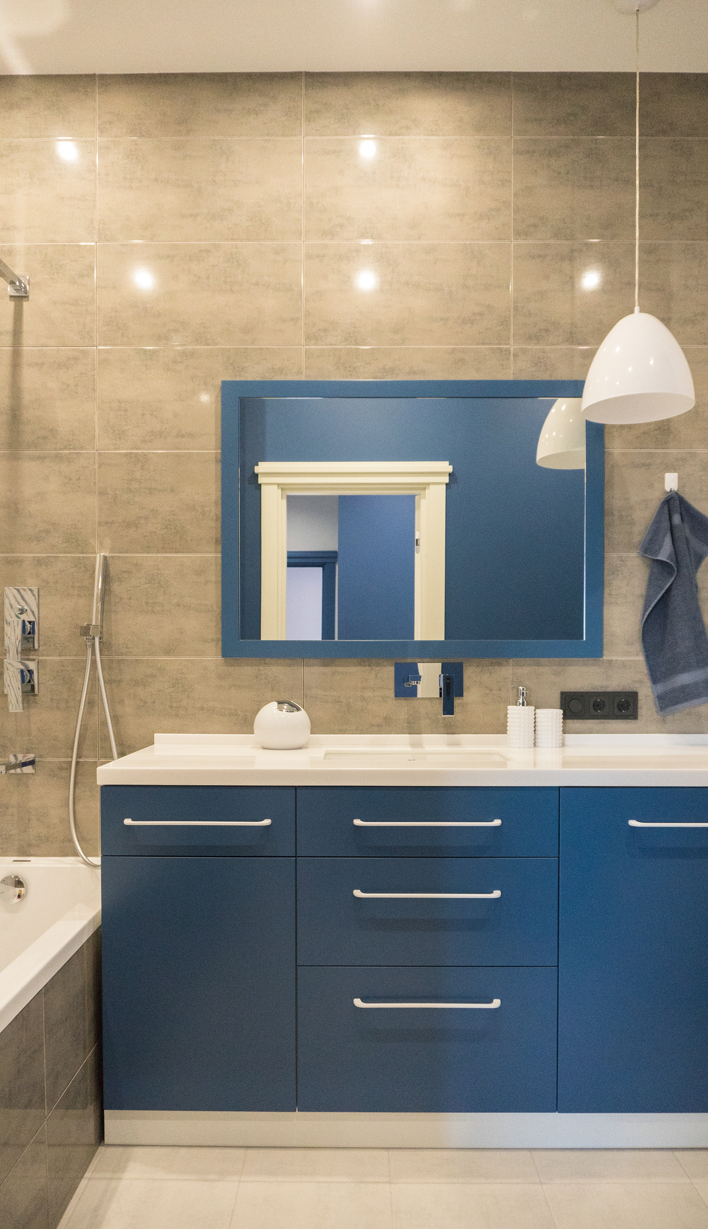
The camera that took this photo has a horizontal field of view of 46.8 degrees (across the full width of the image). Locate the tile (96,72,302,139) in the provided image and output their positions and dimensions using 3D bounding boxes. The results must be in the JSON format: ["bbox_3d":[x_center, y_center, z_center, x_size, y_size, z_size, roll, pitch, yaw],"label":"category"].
[{"bbox_3d":[-0.444,-1.469,2.373,0.596,0.186,0.015,0,0,0],"label":"tile"}]

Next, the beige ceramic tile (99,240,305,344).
[{"bbox_3d":[-0.447,-0.928,2.385,0.600,0.300,0.012,0,1,0],"label":"beige ceramic tile"}]

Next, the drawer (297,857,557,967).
[{"bbox_3d":[0.166,0.670,2.055,0.592,0.247,0.420,0,0,0],"label":"drawer"}]

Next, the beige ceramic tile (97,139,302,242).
[{"bbox_3d":[-0.447,-1.232,2.385,0.599,0.303,0.010,0,0,0],"label":"beige ceramic tile"}]

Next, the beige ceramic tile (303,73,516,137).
[{"bbox_3d":[0.155,-1.471,2.373,0.600,0.187,0.012,0,1,0],"label":"beige ceramic tile"}]

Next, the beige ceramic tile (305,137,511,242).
[{"bbox_3d":[0.156,-1.235,2.385,0.605,0.303,0.010,0,0,0],"label":"beige ceramic tile"}]

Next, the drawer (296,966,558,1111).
[{"bbox_3d":[0.167,0.961,2.045,0.590,0.332,0.380,0,0,0],"label":"drawer"}]

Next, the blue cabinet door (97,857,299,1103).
[{"bbox_3d":[-0.351,0.836,2.045,0.440,0.575,0.380,0,0,0],"label":"blue cabinet door"}]

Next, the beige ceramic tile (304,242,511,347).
[{"bbox_3d":[0.155,-0.923,2.373,0.599,0.301,0.015,0,0,0],"label":"beige ceramic tile"}]

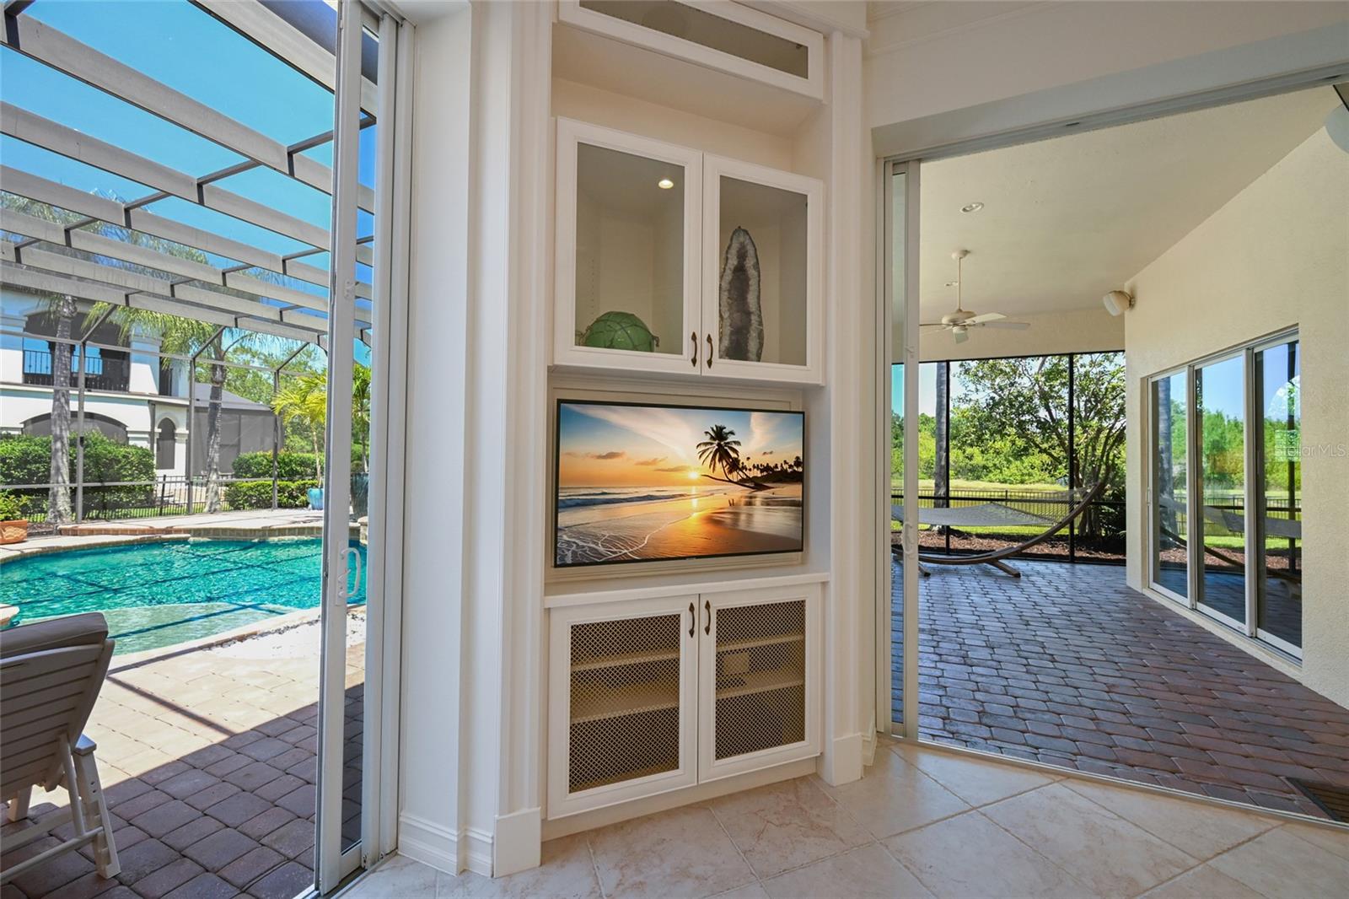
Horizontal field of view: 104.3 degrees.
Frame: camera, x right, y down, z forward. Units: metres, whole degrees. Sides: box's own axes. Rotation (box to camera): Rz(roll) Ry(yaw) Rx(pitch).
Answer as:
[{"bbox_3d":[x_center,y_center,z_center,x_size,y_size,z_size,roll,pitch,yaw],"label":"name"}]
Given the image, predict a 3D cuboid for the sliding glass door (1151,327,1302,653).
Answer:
[{"bbox_3d":[4.883,0.359,4.739,0.110,2.370,2.450,0,-1,23],"label":"sliding glass door"}]

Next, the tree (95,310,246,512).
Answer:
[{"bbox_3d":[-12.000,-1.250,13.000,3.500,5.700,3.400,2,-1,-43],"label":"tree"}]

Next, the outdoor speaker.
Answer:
[{"bbox_3d":[5.233,-1.711,6.185,0.230,0.260,0.220,-24,-10,21],"label":"outdoor speaker"}]

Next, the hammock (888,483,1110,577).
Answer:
[{"bbox_3d":[3.839,1.022,7.202,4.000,1.240,1.250,1,-1,1],"label":"hammock"}]

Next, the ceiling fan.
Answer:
[{"bbox_3d":[2.950,-1.579,5.425,1.400,0.960,1.400,1,-1,0],"label":"ceiling fan"}]

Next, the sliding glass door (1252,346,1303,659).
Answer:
[{"bbox_3d":[4.577,0.343,3.967,0.060,2.320,0.740,0,-1,23],"label":"sliding glass door"}]

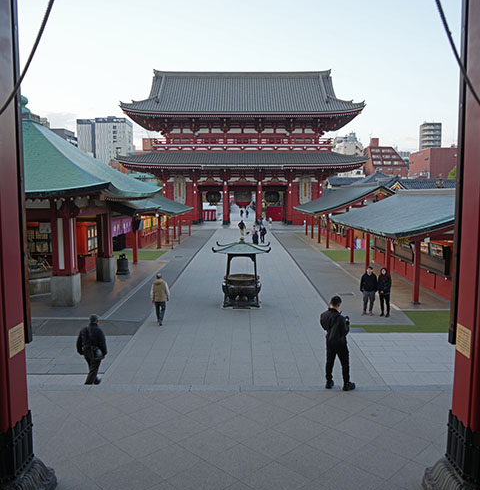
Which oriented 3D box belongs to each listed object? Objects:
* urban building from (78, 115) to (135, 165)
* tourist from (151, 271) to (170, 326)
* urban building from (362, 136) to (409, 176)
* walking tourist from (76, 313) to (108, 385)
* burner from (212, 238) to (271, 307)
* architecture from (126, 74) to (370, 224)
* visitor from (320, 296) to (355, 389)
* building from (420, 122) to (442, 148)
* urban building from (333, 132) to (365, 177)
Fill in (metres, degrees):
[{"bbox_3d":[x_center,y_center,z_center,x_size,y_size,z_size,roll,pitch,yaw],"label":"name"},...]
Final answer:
[{"bbox_3d":[-81.139,-50.052,286.372,28.000,49.000,22.000,0,6,-3],"label":"urban building"},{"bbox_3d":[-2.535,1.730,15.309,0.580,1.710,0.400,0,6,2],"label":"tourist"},{"bbox_3d":[74.903,-37.777,245.417,19.000,33.000,18.000,0,6,0],"label":"urban building"},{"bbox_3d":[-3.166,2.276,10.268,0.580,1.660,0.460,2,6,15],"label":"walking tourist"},{"bbox_3d":[0.069,0.984,18.298,2.100,2.580,2.100,0,6,0],"label":"burner"},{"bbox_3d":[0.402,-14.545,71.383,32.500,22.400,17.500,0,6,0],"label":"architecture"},{"bbox_3d":[1.753,1.757,8.677,0.580,1.720,0.480,4,7,35],"label":"visitor"},{"bbox_3d":[105.357,-45.055,264.771,10.500,43.500,11.000,0,6,0],"label":"building"},{"bbox_3d":[51.399,-36.132,229.502,15.500,33.000,15.000,0,6,0],"label":"urban building"}]

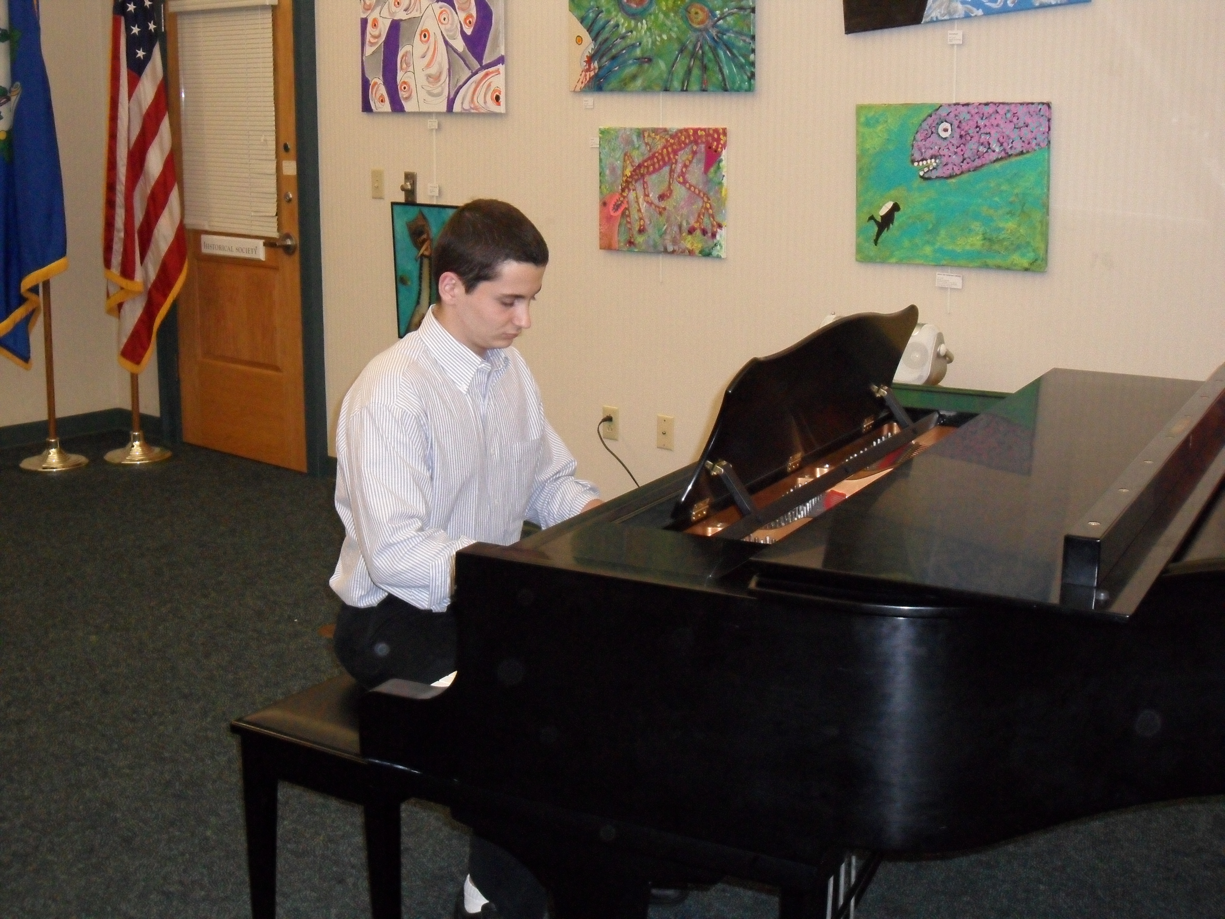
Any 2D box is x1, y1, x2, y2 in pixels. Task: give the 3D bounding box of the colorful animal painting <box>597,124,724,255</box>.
[{"bbox_3d":[0.158,-0.867,5.262,0.513,0.406,0.030,11,16,41],"label":"colorful animal painting"}]

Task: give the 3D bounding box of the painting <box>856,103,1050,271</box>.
[{"bbox_3d":[0.942,-0.768,4.562,0.608,0.455,0.025,11,16,41],"label":"painting"}]

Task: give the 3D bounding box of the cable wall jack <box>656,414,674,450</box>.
[{"bbox_3d":[0.177,-0.090,5.425,0.070,0.115,0.010,11,16,41],"label":"cable wall jack"}]

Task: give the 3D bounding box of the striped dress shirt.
[{"bbox_3d":[-0.235,0.008,2.800,0.430,0.570,0.570,7,14,29],"label":"striped dress shirt"}]

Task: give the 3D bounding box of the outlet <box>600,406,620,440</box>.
[{"bbox_3d":[-0.005,-0.124,5.585,0.071,0.115,0.010,11,16,41],"label":"outlet"}]

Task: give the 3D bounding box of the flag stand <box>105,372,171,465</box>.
[{"bbox_3d":[-2.095,-0.204,7.154,0.298,0.390,0.298,11,16,41],"label":"flag stand"}]

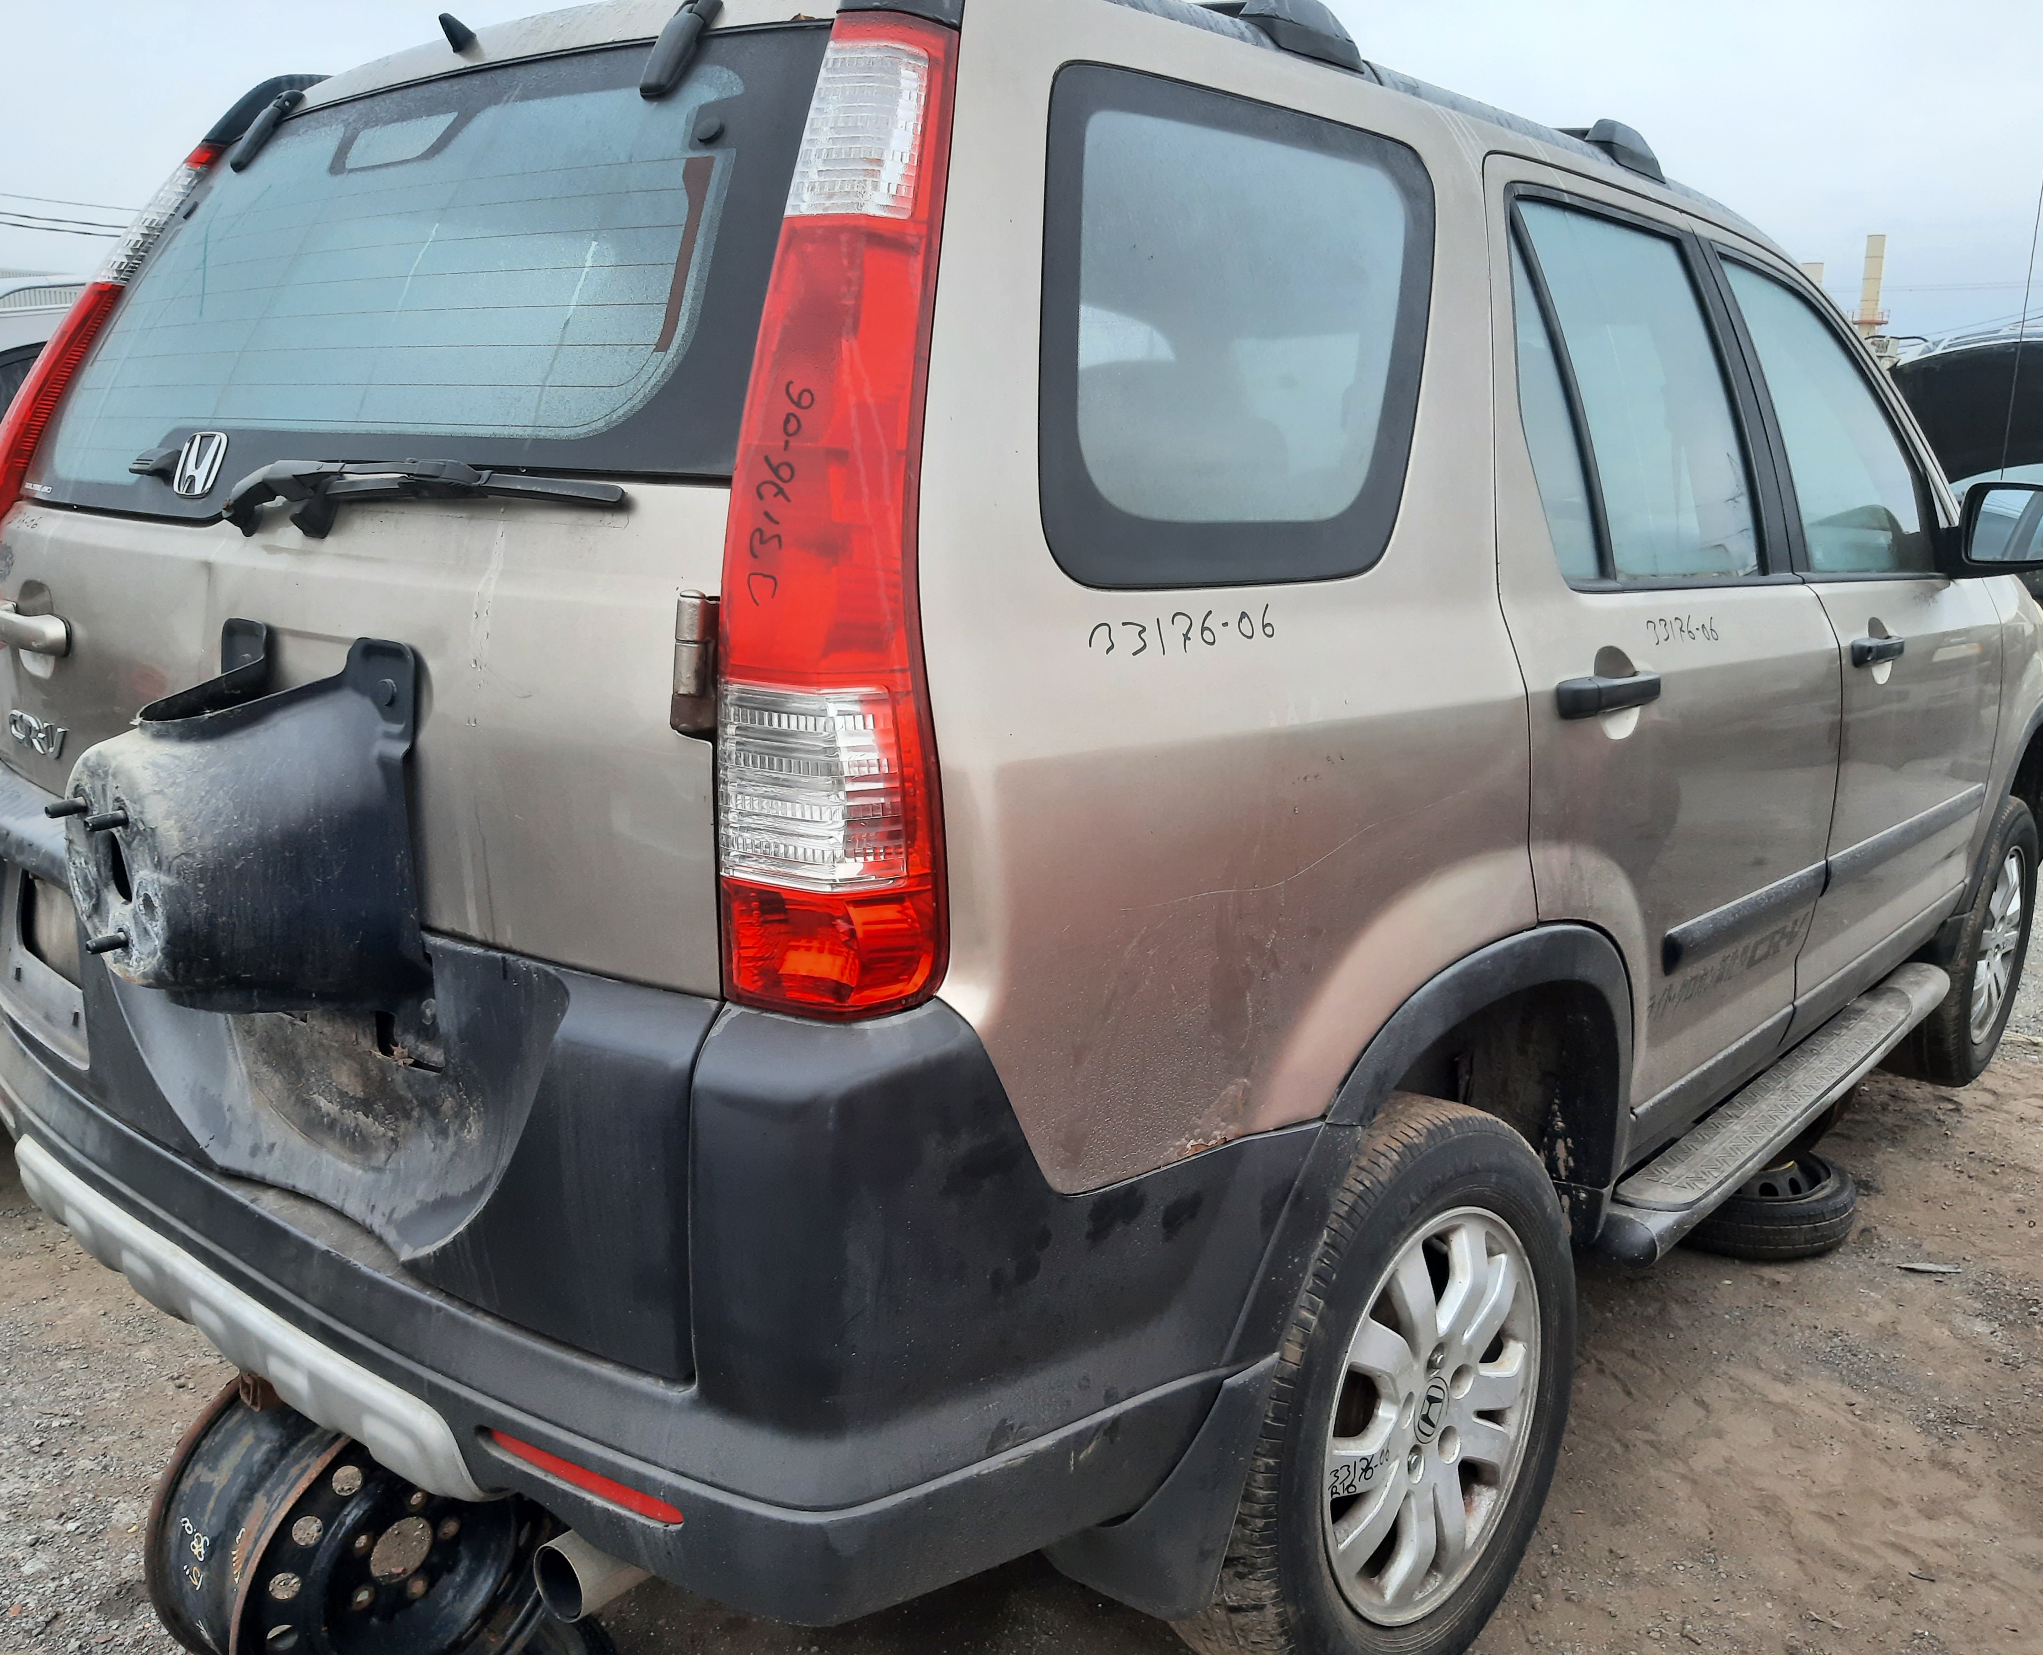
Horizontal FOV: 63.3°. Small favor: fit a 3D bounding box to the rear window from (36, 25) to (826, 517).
[{"bbox_3d":[-0.636,-0.513,1.555,1.320,0.460,0.100,12,-12,40],"label":"rear window"}]

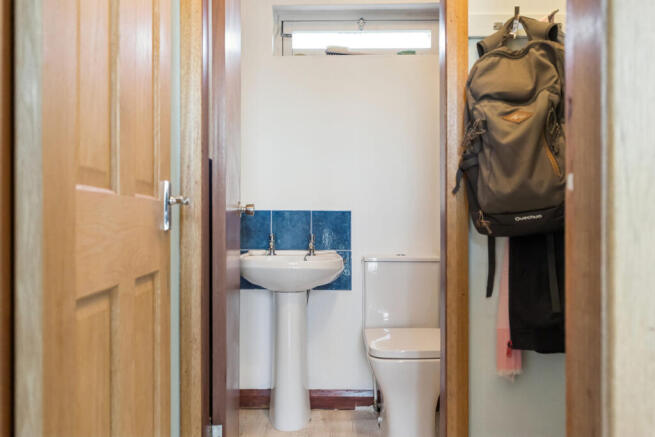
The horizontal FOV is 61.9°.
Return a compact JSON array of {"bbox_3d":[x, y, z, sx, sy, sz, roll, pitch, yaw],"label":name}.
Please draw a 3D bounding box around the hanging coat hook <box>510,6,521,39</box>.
[{"bbox_3d":[0.532,-0.548,1.540,0.027,0.080,0.055,0,0,0],"label":"hanging coat hook"}]

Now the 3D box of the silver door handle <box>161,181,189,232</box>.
[{"bbox_3d":[-0.384,-0.033,1.380,0.065,0.130,0.105,0,0,-3],"label":"silver door handle"}]

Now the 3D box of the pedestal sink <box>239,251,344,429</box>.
[{"bbox_3d":[-0.175,0.560,2.550,0.505,0.805,0.410,0,0,0],"label":"pedestal sink"}]

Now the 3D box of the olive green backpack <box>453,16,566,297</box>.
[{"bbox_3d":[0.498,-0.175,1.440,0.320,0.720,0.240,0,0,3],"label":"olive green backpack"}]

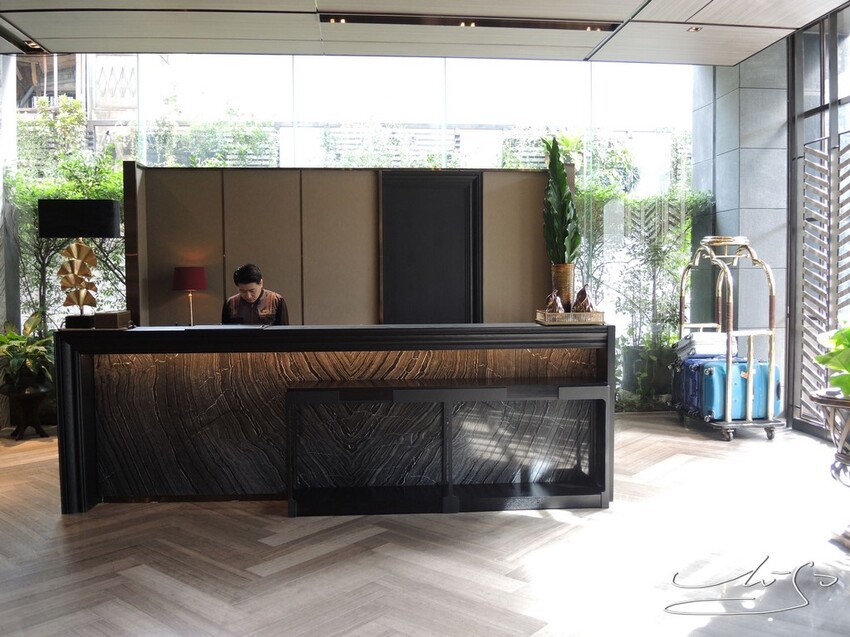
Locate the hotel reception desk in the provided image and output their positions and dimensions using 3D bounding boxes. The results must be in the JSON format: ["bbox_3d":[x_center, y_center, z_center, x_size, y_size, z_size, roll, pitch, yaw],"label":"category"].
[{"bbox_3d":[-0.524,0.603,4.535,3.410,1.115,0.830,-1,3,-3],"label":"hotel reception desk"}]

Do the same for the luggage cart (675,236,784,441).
[{"bbox_3d":[2.736,0.149,6.337,0.610,1.780,1.040,-1,3,-6],"label":"luggage cart"}]

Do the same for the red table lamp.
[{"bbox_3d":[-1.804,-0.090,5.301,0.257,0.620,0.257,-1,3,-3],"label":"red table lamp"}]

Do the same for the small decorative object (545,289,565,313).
[{"bbox_3d":[0.825,-0.081,4.362,0.132,0.206,0.125,-1,3,-3],"label":"small decorative object"}]

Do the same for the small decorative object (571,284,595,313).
[{"bbox_3d":[1.012,-0.096,4.361,0.152,0.233,0.140,-1,3,-3],"label":"small decorative object"}]

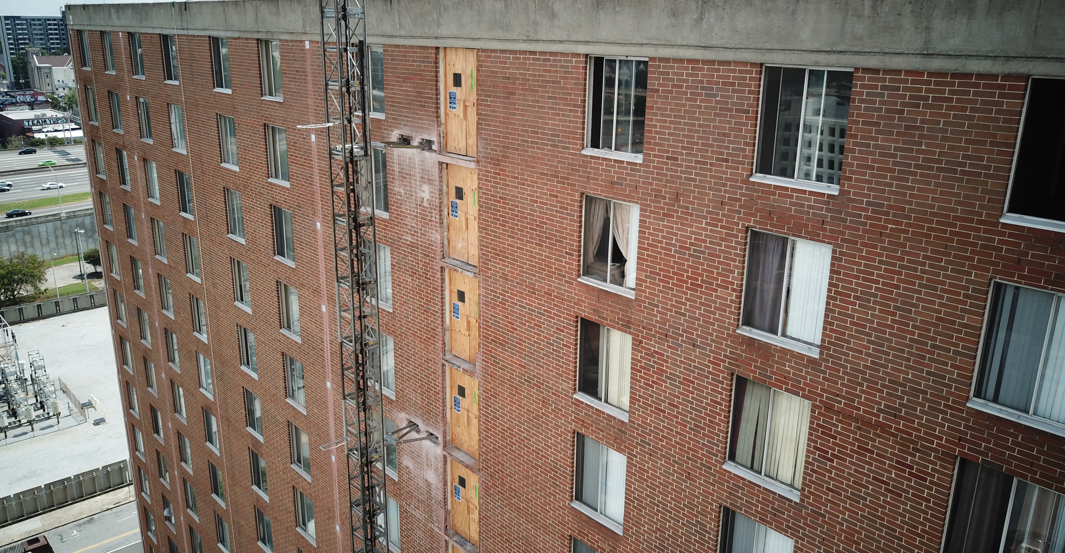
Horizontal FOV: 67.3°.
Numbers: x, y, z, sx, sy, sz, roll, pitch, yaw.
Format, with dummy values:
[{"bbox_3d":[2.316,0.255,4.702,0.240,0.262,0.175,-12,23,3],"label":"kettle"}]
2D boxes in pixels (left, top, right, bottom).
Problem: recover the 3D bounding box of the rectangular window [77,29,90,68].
[{"bbox_3d":[-21.514,-10.954,38.486,0.120,1.741,1.506,-14,23,-41],"label":"rectangular window"}]

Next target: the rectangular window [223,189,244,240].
[{"bbox_3d":[-10.469,-2.217,28.324,0.100,1.690,1.460,-15,23,-41],"label":"rectangular window"}]

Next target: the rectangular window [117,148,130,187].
[{"bbox_3d":[-19.053,-5.051,37.441,0.120,1.741,1.506,-14,23,-41],"label":"rectangular window"}]

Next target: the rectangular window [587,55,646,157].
[{"bbox_3d":[1.588,-3.184,14.876,0.130,1.733,1.500,-15,23,-41],"label":"rectangular window"}]

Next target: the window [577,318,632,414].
[{"bbox_3d":[1.465,1.770,16.147,0.100,1.690,1.460,-15,23,-41],"label":"window"}]

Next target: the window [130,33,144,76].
[{"bbox_3d":[-16.035,-9.010,32.575,0.100,1.690,1.460,-15,23,-41],"label":"window"}]

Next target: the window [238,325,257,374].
[{"bbox_3d":[-10.745,2.812,30.434,0.120,1.741,1.506,-14,23,-41],"label":"window"}]

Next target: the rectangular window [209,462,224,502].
[{"bbox_3d":[-14.131,9.279,36.046,0.130,1.758,1.500,-15,23,-41],"label":"rectangular window"}]

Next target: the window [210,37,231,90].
[{"bbox_3d":[-10.570,-7.258,27.264,0.130,1.733,1.500,-15,23,-41],"label":"window"}]

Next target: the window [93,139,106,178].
[{"bbox_3d":[-21.536,-5.891,39.902,0.130,1.758,1.500,-15,23,-41],"label":"window"}]

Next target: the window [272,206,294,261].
[{"bbox_3d":[-7.939,-1.367,25.753,0.120,1.683,1.437,-14,23,-41],"label":"window"}]

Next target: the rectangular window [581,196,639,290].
[{"bbox_3d":[1.506,-0.672,15.395,0.100,1.690,1.460,-15,23,-41],"label":"rectangular window"}]

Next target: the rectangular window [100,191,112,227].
[{"bbox_3d":[-21.200,-3.314,40.028,0.120,1.683,1.437,-14,23,-41],"label":"rectangular window"}]

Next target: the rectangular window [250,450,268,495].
[{"bbox_3d":[-10.633,7.688,31.382,0.120,1.684,1.437,-14,23,-41],"label":"rectangular window"}]

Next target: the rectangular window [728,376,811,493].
[{"bbox_3d":[4.069,2.690,13.814,0.130,1.758,1.500,-15,23,-41],"label":"rectangular window"}]

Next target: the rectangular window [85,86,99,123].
[{"bbox_3d":[-21.490,-8.414,39.117,0.130,1.758,1.500,-15,23,-41],"label":"rectangular window"}]

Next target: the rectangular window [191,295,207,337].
[{"bbox_3d":[-13.726,1.658,33.083,0.100,1.690,1.460,-15,23,-41],"label":"rectangular window"}]

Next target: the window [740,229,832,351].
[{"bbox_3d":[4.138,0.180,13.058,0.120,1.741,1.506,-14,23,-41],"label":"window"}]

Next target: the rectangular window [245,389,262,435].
[{"bbox_3d":[-10.794,5.335,31.216,0.120,1.741,1.506,-14,23,-41],"label":"rectangular window"}]

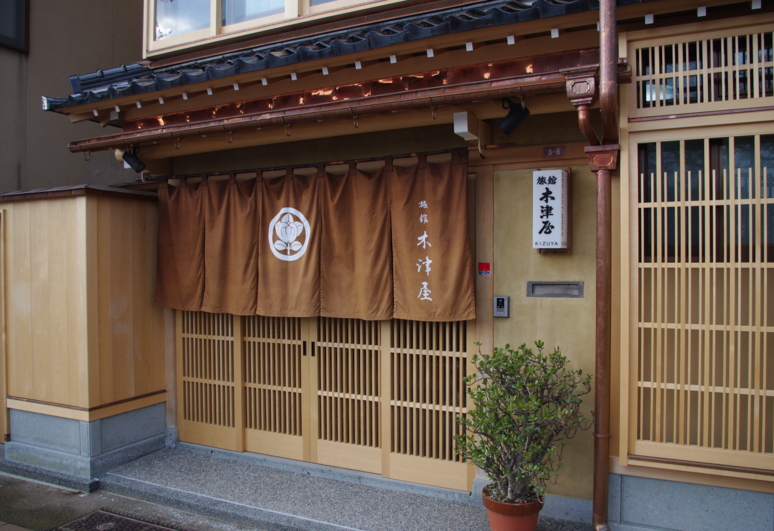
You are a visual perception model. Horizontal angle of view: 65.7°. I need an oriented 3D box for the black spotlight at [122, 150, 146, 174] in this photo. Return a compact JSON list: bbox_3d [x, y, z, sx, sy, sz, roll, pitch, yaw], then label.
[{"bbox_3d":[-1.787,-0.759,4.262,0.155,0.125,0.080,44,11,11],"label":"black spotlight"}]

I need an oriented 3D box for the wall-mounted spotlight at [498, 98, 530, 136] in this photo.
[{"bbox_3d":[0.642,-0.776,3.102,0.155,0.140,0.080,-45,-24,27],"label":"wall-mounted spotlight"}]

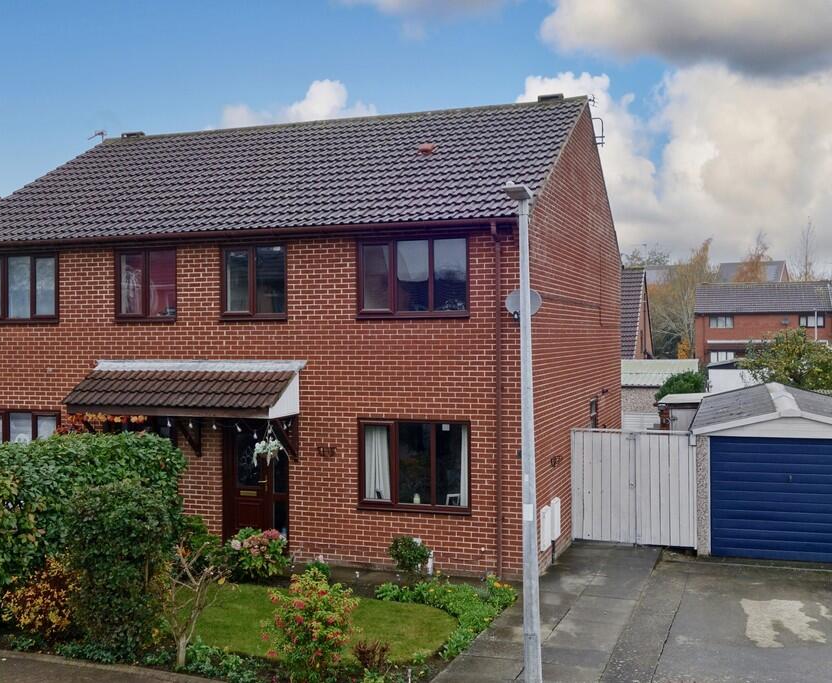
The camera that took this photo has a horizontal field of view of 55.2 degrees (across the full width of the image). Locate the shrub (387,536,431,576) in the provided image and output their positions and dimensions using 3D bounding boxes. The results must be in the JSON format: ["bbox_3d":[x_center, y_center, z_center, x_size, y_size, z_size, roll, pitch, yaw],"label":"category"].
[{"bbox_3d":[-0.102,2.929,10.800,0.580,0.580,0.550,0,1,0],"label":"shrub"}]

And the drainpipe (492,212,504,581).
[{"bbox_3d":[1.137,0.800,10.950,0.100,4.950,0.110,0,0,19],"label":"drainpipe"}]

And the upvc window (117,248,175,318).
[{"bbox_3d":[-4.356,-0.920,12.854,1.180,1.160,0.120,0,1,21],"label":"upvc window"}]

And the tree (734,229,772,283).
[{"bbox_3d":[28.600,-3.420,68.000,4.200,12.100,4.200,0,0,20],"label":"tree"}]

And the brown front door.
[{"bbox_3d":[-2.493,2.215,12.475,1.140,2.080,0.120,0,0,18],"label":"brown front door"}]

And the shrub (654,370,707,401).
[{"bbox_3d":[6.750,1.950,20.300,1.450,2.250,1.450,0,0,20],"label":"shrub"}]

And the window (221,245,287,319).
[{"bbox_3d":[-2.522,-0.919,12.440,1.140,1.180,0.120,0,0,18],"label":"window"}]

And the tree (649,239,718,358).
[{"bbox_3d":[21.158,-2.577,63.000,5.500,11.140,5.300,0,0,20],"label":"tree"}]

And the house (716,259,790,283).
[{"bbox_3d":[34.700,-3.700,82.000,7.500,9.200,8.500,0,0,30],"label":"house"}]

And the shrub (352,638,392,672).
[{"bbox_3d":[-0.469,3.311,8.400,0.400,0.320,0.360,0,0,0],"label":"shrub"}]

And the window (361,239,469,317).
[{"bbox_3d":[-0.057,-0.943,11.559,1.720,1.160,0.120,0,1,21],"label":"window"}]

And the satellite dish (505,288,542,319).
[{"bbox_3d":[1.484,-0.523,11.100,0.510,0.450,0.360,0,0,22],"label":"satellite dish"}]

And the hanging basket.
[{"bbox_3d":[-2.088,1.533,11.200,0.420,0.440,0.400,0,1,0],"label":"hanging basket"}]

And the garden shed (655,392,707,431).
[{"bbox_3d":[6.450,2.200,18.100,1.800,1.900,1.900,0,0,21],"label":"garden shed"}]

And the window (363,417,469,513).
[{"bbox_3d":[-0.030,1.777,11.330,1.700,1.310,0.120,0,0,20],"label":"window"}]

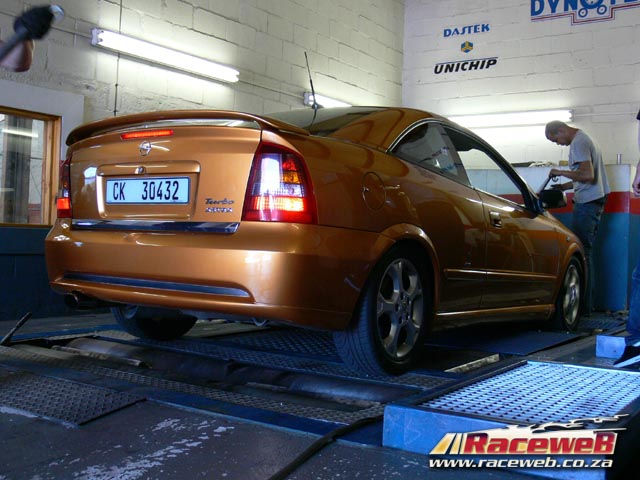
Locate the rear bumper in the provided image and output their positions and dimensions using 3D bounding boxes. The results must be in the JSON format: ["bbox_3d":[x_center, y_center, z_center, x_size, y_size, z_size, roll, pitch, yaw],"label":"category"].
[{"bbox_3d":[-0.581,0.125,3.422,1.690,0.420,0.730,2,-1,35],"label":"rear bumper"}]

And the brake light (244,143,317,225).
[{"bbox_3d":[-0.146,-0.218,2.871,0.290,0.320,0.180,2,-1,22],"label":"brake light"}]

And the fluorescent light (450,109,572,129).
[{"bbox_3d":[2.003,-1.339,8.203,1.550,0.135,0.090,3,1,35],"label":"fluorescent light"}]

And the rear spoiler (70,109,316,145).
[{"bbox_3d":[-0.678,-0.489,3.252,1.380,0.125,0.310,2,-1,35],"label":"rear spoiler"}]

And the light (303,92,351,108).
[{"bbox_3d":[0.277,-1.395,7.919,0.090,0.125,1.550,3,1,35],"label":"light"}]

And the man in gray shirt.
[{"bbox_3d":[2.329,-0.199,6.662,0.540,1.761,0.490,2,0,20],"label":"man in gray shirt"}]

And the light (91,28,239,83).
[{"bbox_3d":[-1.166,-1.447,5.878,0.090,0.130,1.550,3,1,35],"label":"light"}]

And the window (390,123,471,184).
[{"bbox_3d":[0.565,-0.502,3.924,0.080,0.360,0.860,-20,-13,36],"label":"window"}]

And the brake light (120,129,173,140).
[{"bbox_3d":[-0.743,-0.450,3.162,0.325,0.028,0.040,2,-1,35],"label":"brake light"}]

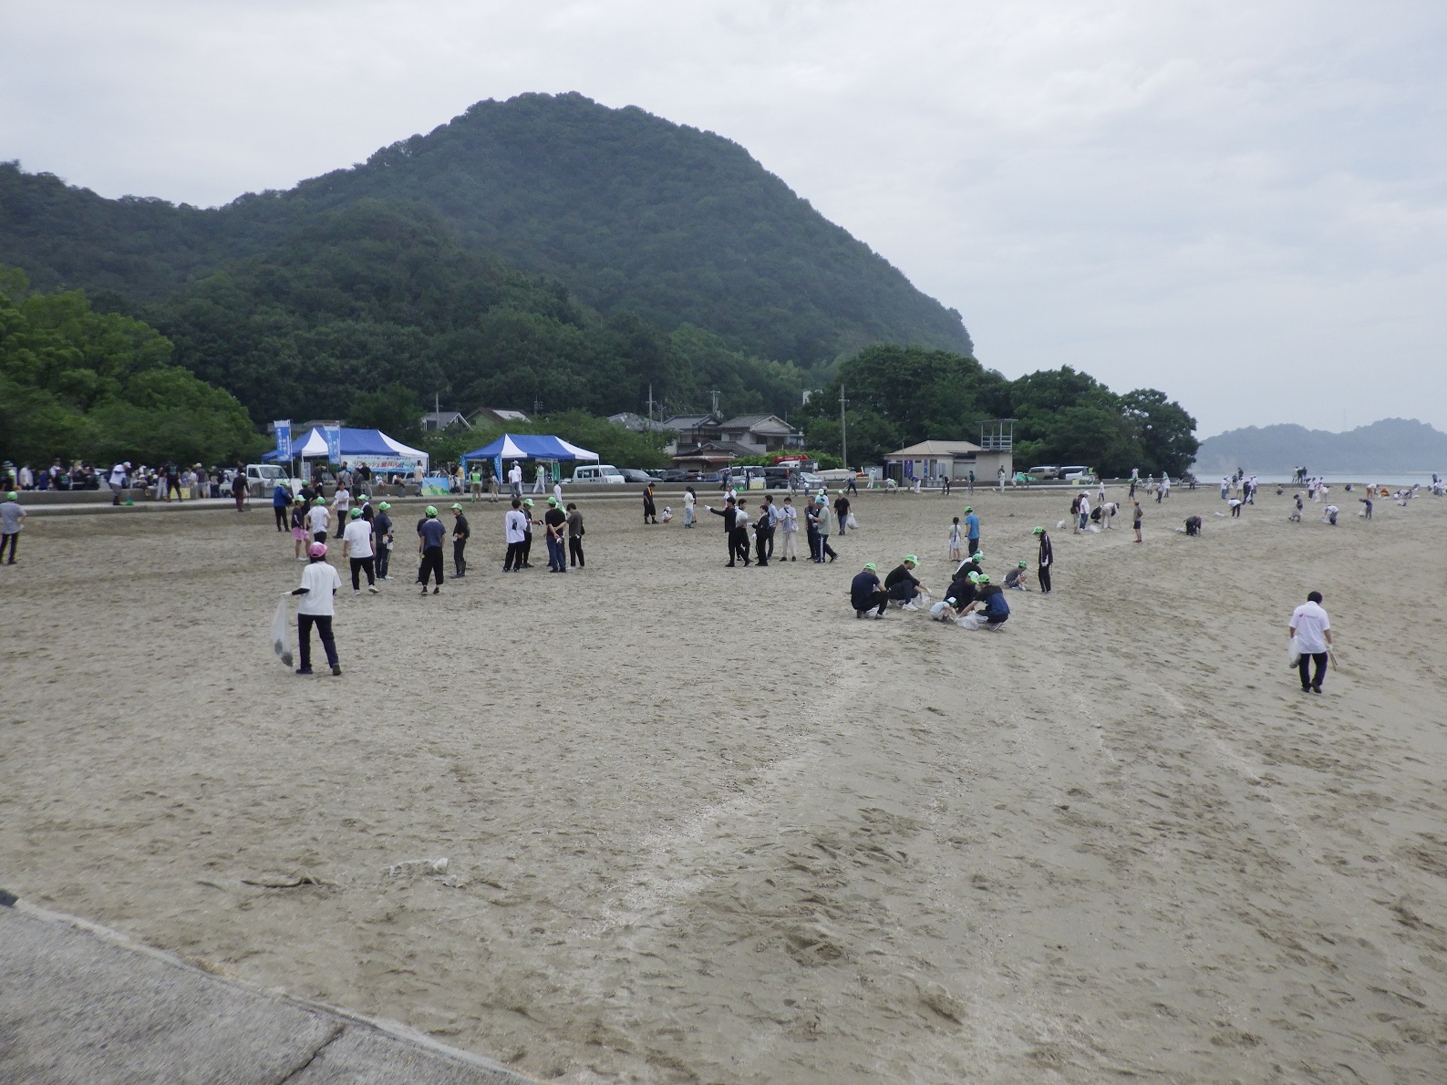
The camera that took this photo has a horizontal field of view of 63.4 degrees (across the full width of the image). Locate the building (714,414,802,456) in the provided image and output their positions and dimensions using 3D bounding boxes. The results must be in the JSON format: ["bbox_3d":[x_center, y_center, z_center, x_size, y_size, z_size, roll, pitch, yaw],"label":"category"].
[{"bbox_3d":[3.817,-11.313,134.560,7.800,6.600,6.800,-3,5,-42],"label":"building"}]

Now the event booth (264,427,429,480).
[{"bbox_3d":[-17.860,-3.784,55.706,3.400,3.300,6.800,3,4,39],"label":"event booth"}]

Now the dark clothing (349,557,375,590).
[{"bbox_3d":[-7.128,0.580,23.100,0.480,0.680,0.360,0,4,6],"label":"dark clothing"}]

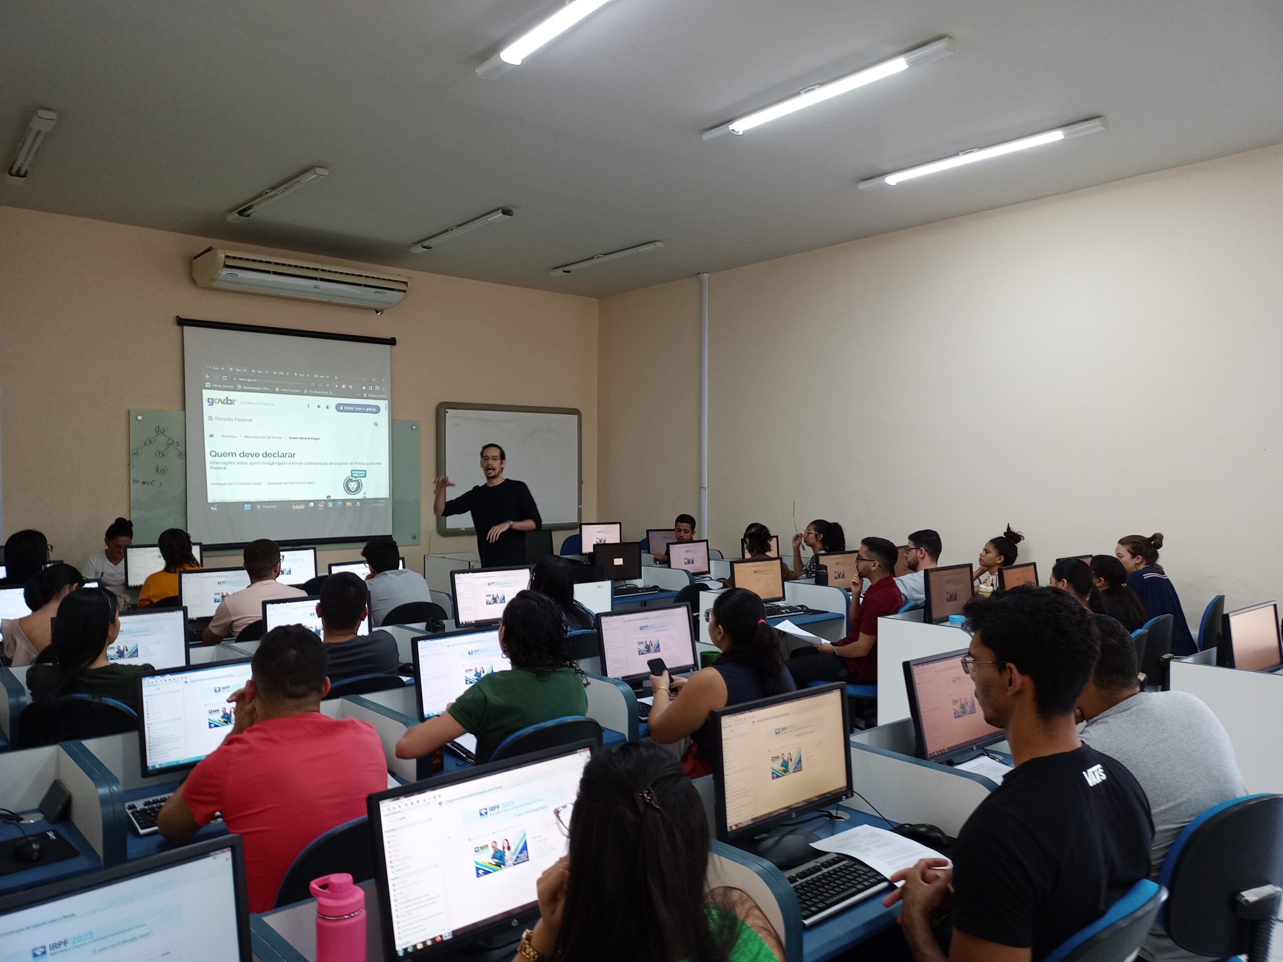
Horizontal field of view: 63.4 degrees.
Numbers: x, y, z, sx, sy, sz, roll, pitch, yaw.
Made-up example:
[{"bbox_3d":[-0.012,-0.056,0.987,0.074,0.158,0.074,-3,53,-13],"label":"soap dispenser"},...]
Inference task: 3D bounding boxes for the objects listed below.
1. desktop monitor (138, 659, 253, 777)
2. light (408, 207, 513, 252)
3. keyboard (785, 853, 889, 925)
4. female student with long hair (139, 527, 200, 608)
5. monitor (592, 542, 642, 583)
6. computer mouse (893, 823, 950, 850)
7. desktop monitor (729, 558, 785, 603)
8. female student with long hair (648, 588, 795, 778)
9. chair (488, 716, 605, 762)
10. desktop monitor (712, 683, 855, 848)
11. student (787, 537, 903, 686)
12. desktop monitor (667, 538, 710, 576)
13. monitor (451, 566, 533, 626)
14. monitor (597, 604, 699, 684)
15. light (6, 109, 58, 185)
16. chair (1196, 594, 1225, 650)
[{"bbox_3d":[-1.081,0.646,2.715,0.443,0.345,0.180,-1,1,-44],"label":"desktop monitor"},{"bbox_3d":[-1.407,-1.905,7.953,0.090,0.060,1.530,0,1,-37],"label":"light"},{"bbox_3d":[0.407,0.811,2.126,0.450,0.030,0.160,-1,1,-44],"label":"keyboard"},{"bbox_3d":[-2.706,0.915,6.083,0.470,1.250,0.750,0,1,-39],"label":"female student with long hair"},{"bbox_3d":[-0.175,0.611,7.395,0.450,0.325,0.165,0,1,-44],"label":"monitor"},{"bbox_3d":[0.645,0.824,2.405,0.064,0.040,0.115,0,0,-40],"label":"computer mouse"},{"bbox_3d":[0.740,0.670,6.520,0.475,0.360,0.200,0,0,-42],"label":"desktop monitor"},{"bbox_3d":[0.125,0.948,3.456,0.800,1.220,0.500,1,0,40],"label":"female student with long hair"},{"bbox_3d":[-0.380,1.094,3.030,0.500,0.930,0.570,0,1,-39],"label":"chair"},{"bbox_3d":[0.340,0.672,2.400,0.475,0.360,0.200,0,0,-43],"label":"desktop monitor"},{"bbox_3d":[1.170,0.950,5.980,0.520,1.270,0.820,0,0,-45],"label":"student"},{"bbox_3d":[0.347,0.617,7.782,0.450,0.325,0.165,0,1,-44],"label":"desktop monitor"},{"bbox_3d":[-0.693,0.580,4.824,0.443,0.345,0.180,-1,1,-44],"label":"monitor"},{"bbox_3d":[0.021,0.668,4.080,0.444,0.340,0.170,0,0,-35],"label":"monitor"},{"bbox_3d":[-3.360,-1.815,5.698,0.095,0.062,1.490,0,0,-37],"label":"light"},{"bbox_3d":[3.031,1.080,5.938,0.500,0.910,0.570,0,1,-42],"label":"chair"}]

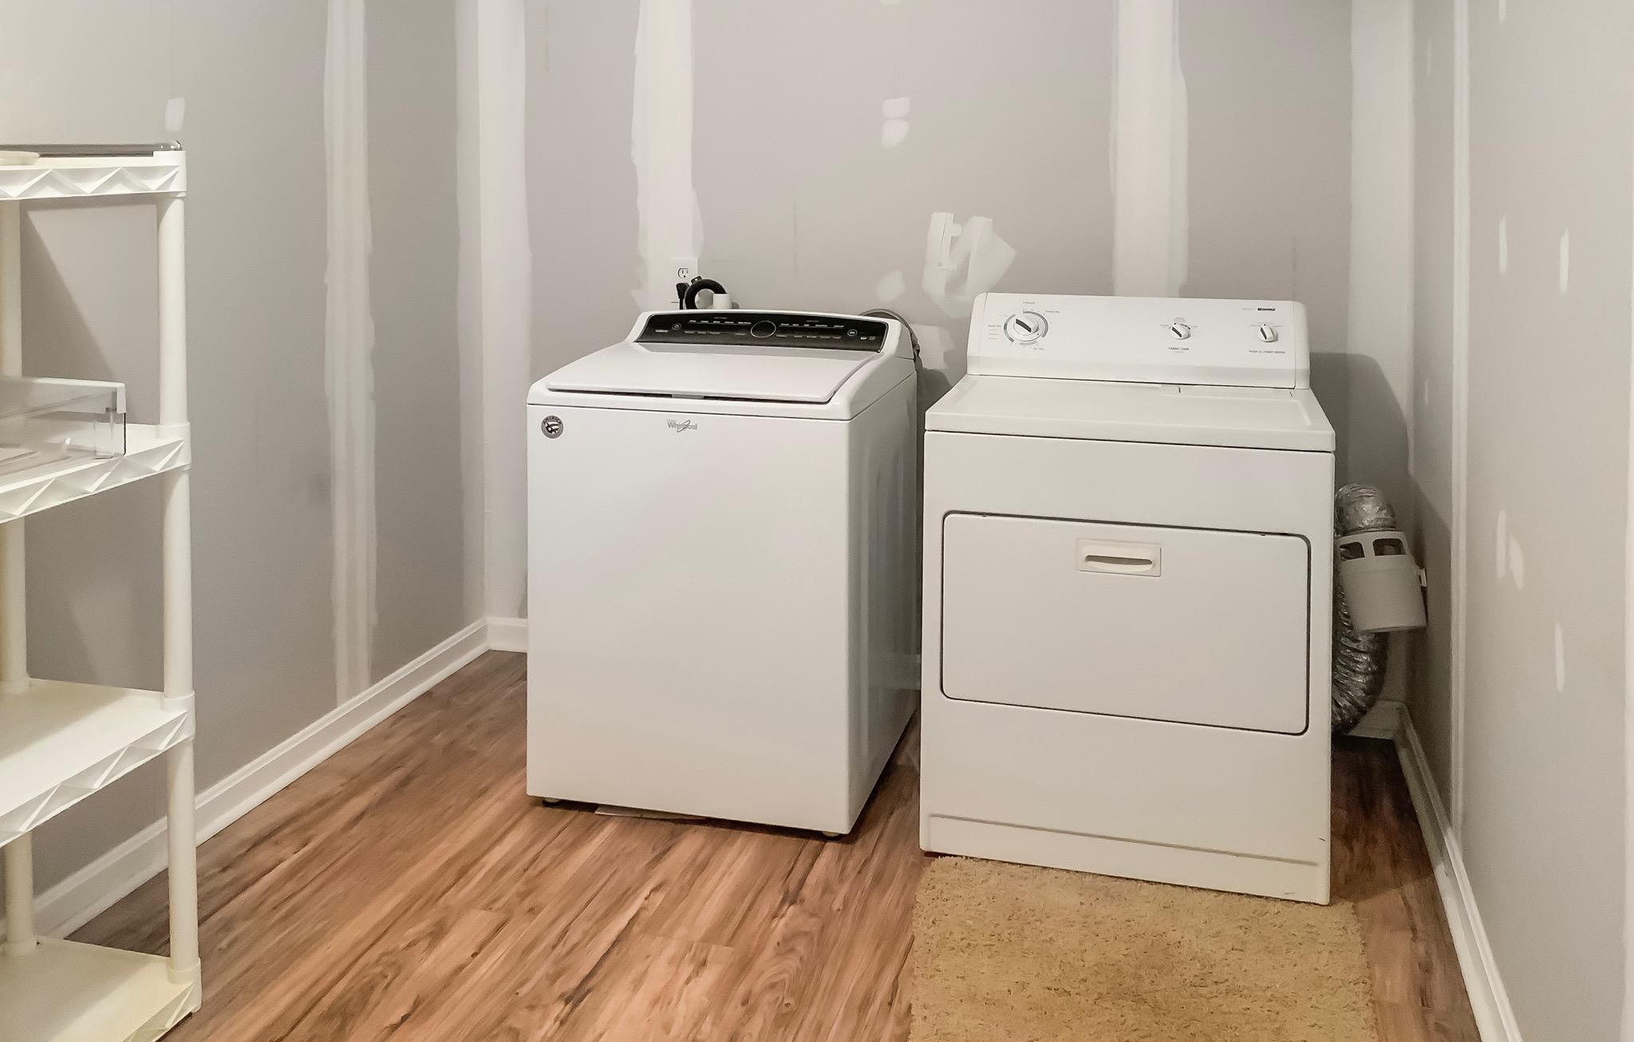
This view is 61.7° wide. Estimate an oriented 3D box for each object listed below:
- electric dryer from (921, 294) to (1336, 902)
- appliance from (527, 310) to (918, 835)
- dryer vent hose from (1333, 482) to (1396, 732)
[{"bbox_3d":[0.647,0.096,2.885,0.743,1.089,0.689,3,13,13],"label":"electric dryer"},{"bbox_3d":[-0.188,0.072,3.132,0.715,1.036,0.687,3,13,14],"label":"appliance"},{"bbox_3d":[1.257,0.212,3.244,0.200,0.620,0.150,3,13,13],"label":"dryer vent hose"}]

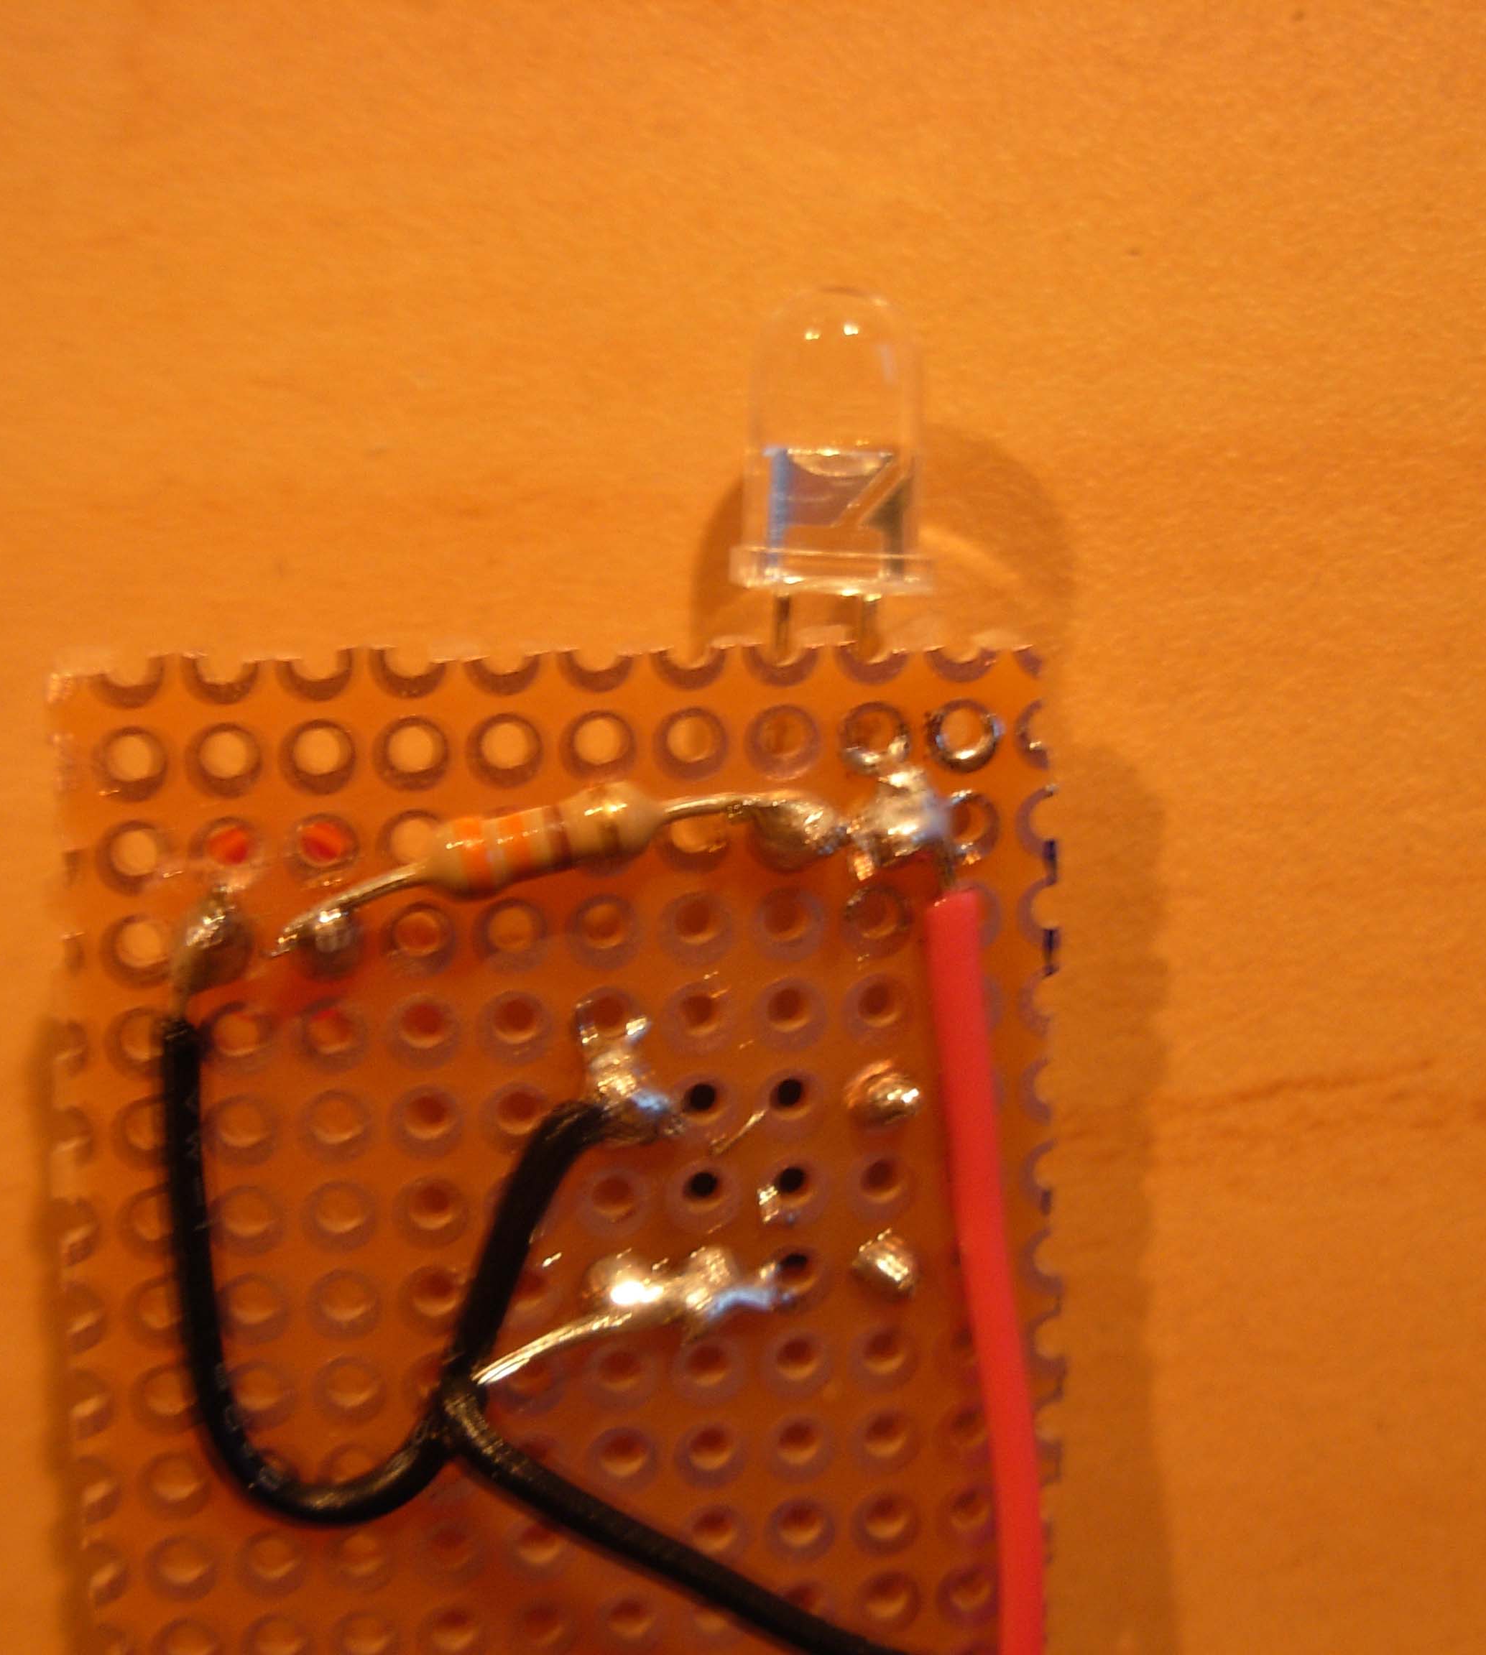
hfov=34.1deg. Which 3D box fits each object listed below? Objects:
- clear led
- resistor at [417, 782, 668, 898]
[{"bbox_3d":[0.003,-0.011,0.070,0.006,0.006,0.009,2,92,0],"label":"clear led"},{"bbox_3d":[-0.005,0.000,0.065,0.007,0.002,0.002,-14,98,-5],"label":"resistor"}]

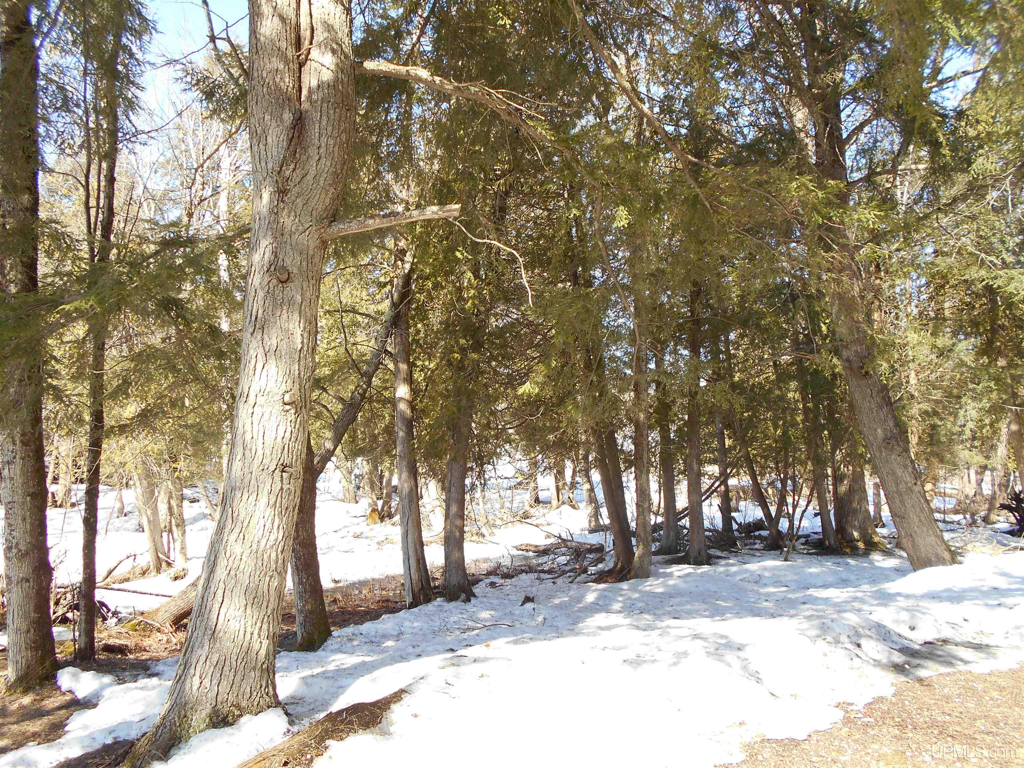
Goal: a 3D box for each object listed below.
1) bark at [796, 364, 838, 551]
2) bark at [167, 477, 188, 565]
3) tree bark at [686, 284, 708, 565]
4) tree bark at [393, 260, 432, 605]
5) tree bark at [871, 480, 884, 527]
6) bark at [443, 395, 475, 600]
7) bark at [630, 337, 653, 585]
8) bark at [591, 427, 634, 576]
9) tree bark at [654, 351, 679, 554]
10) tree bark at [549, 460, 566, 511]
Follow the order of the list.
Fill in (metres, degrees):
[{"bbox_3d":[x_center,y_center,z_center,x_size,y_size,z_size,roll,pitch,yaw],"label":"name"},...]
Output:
[{"bbox_3d":[4.627,1.095,11.650,0.242,2.840,0.242,-8,-5,21],"label":"bark"},{"bbox_3d":[-4.642,1.899,10.690,0.270,1.246,0.260,-2,-5,-24],"label":"bark"},{"bbox_3d":[2.371,0.495,9.890,0.250,3.617,0.250,-1,-4,13],"label":"tree bark"},{"bbox_3d":[-1.010,0.475,7.787,0.275,3.499,0.259,-3,-5,-8],"label":"tree bark"},{"bbox_3d":[7.301,2.379,15.360,0.192,0.903,0.192,-1,-5,25],"label":"tree bark"},{"bbox_3d":[-0.529,1.150,7.833,0.277,2.085,0.261,2,-5,-4],"label":"bark"},{"bbox_3d":[1.510,0.837,8.963,0.230,2.822,0.230,-1,-4,9],"label":"bark"},{"bbox_3d":[1.241,1.443,9.516,0.376,1.838,0.277,-7,-5,6],"label":"bark"},{"bbox_3d":[2.165,0.943,10.760,0.250,2.833,0.250,-2,-4,11],"label":"tree bark"},{"bbox_3d":[1.158,2.526,19.361,0.322,1.286,0.282,5,-5,4],"label":"tree bark"}]

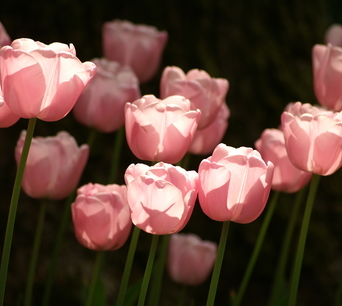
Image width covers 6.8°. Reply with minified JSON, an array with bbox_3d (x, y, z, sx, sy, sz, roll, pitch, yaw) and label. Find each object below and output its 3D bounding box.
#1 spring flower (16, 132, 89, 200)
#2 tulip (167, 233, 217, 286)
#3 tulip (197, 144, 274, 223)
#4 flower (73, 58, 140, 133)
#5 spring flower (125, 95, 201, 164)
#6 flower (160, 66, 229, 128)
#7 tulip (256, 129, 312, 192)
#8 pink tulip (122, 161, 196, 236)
[{"bbox_3d":[-0.113,0.012,2.740,0.070,0.063,0.068,5,5,0],"label":"spring flower"},{"bbox_3d":[0.023,0.113,3.050,0.053,0.055,0.053,6,9,0],"label":"tulip"},{"bbox_3d":[0.057,0.027,2.530,0.065,0.065,0.063,5,5,0],"label":"tulip"},{"bbox_3d":[-0.062,-0.056,2.780,0.065,0.068,0.063,6,5,0],"label":"flower"},{"bbox_3d":[-0.006,-0.020,2.500,0.065,0.058,0.065,6,9,0],"label":"spring flower"},{"bbox_3d":[0.022,-0.051,2.660,0.062,0.057,0.060,6,5,0],"label":"flower"},{"bbox_3d":[0.106,0.007,2.680,0.055,0.058,0.055,12,9,0],"label":"tulip"},{"bbox_3d":[-0.008,0.040,2.550,0.065,0.061,0.063,6,5,0],"label":"pink tulip"}]

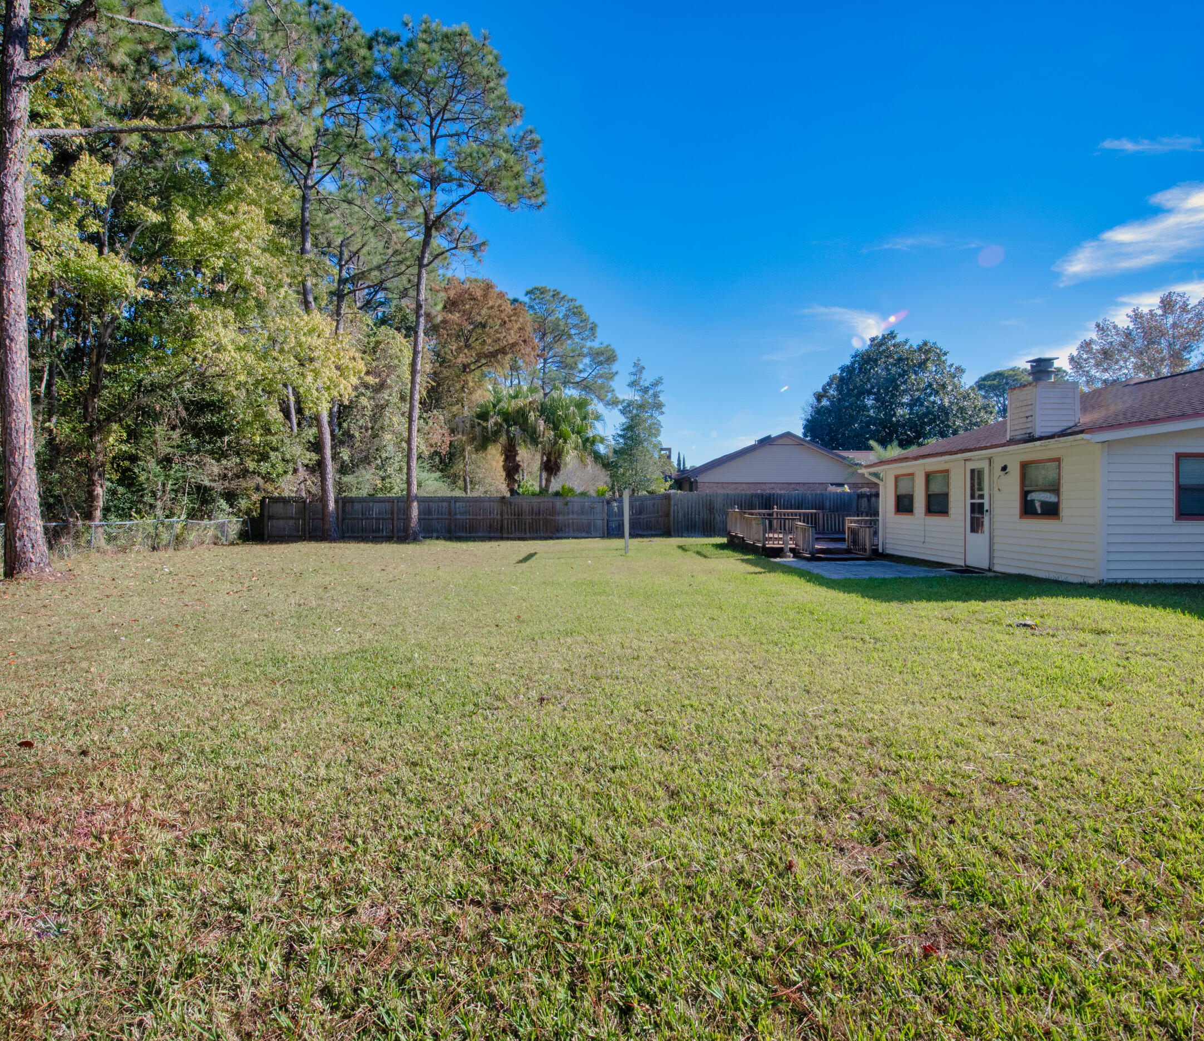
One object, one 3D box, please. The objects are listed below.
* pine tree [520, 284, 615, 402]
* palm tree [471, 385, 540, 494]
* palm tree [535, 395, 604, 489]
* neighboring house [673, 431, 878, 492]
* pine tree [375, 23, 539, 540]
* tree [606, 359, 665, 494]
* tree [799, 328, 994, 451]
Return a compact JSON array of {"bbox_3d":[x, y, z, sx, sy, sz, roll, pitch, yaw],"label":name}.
[{"bbox_3d":[-2.491,-8.053,43.000,7.021,17.083,7.021,0,1,0],"label":"pine tree"},{"bbox_3d":[-4.747,-2.994,29.800,3.312,7.309,3.312,0,1,0],"label":"palm tree"},{"bbox_3d":[-1.596,-2.781,29.500,3.257,6.891,3.257,0,1,0],"label":"palm tree"},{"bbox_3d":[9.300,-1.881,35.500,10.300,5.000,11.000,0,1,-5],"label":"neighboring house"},{"bbox_3d":[-5.868,-10.069,25.300,6.830,21.664,6.830,0,1,0],"label":"pine tree"},{"bbox_3d":[1.682,-3.720,30.500,2.938,8.744,2.938,0,1,0],"label":"tree"},{"bbox_3d":[20.550,-6.454,43.000,12.121,13.885,12.121,0,1,0],"label":"tree"}]

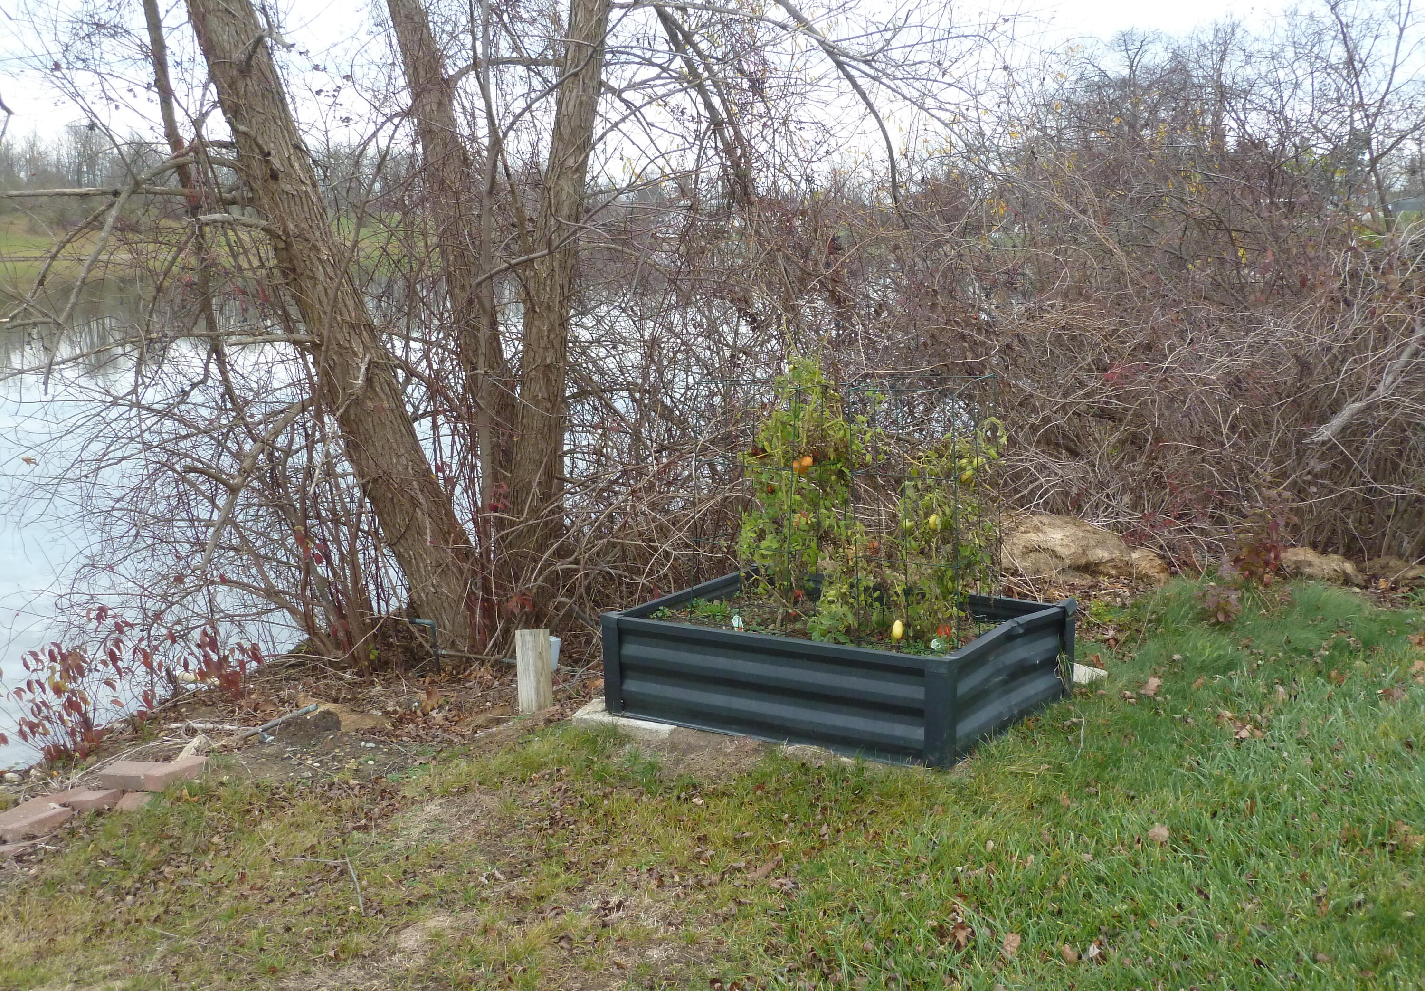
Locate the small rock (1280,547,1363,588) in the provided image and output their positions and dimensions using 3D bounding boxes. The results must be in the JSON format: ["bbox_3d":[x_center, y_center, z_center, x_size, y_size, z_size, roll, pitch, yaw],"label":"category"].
[{"bbox_3d":[2.465,0.290,6.161,0.318,0.151,0.232,1,9,14],"label":"small rock"}]

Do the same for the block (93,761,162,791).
[{"bbox_3d":[-1.951,0.946,5.115,0.148,0.059,0.138,-1,8,4],"label":"block"}]

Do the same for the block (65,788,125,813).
[{"bbox_3d":[-2.041,1.010,5.069,0.123,0.059,0.187,5,11,37],"label":"block"}]

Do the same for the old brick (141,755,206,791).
[{"bbox_3d":[-1.826,0.941,5.132,0.138,0.059,0.219,3,9,25],"label":"old brick"}]

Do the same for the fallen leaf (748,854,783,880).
[{"bbox_3d":[0.125,0.875,3.569,0.091,0.030,0.076,-3,9,-11],"label":"fallen leaf"}]

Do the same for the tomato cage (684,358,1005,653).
[{"bbox_3d":[0.406,0.025,4.840,0.960,0.818,0.384,4,10,35],"label":"tomato cage"}]

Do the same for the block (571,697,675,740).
[{"bbox_3d":[-0.240,0.739,4.875,0.374,0.073,0.207,3,9,27],"label":"block"}]

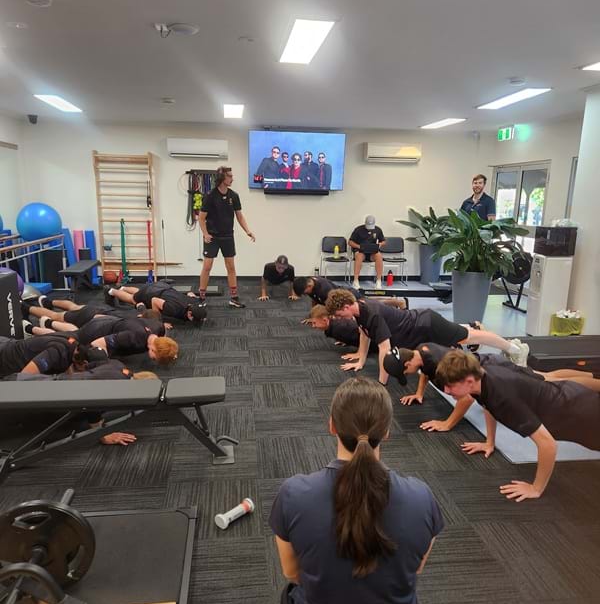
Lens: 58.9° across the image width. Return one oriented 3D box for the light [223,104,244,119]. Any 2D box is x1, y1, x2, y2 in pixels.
[{"bbox_3d":[-0.936,-2.702,7.538,0.290,0.050,1.200,-1,11,-7],"label":"light"}]

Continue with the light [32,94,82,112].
[{"bbox_3d":[-3.205,-2.658,7.116,0.300,0.050,1.220,0,12,-7],"label":"light"}]

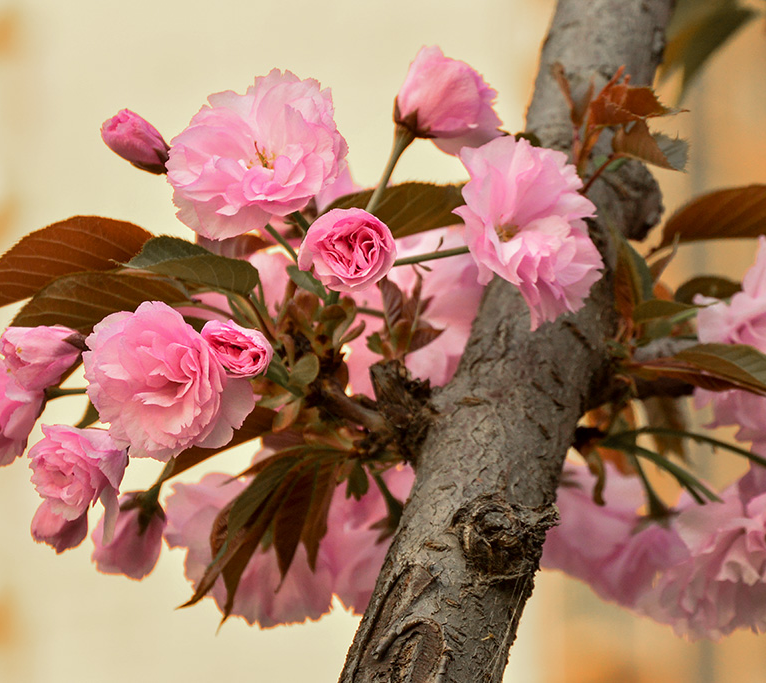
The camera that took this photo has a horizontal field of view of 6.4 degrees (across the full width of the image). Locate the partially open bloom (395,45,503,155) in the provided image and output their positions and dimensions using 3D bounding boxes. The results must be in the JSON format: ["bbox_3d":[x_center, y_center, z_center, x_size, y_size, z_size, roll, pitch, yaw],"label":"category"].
[{"bbox_3d":[0.019,-0.071,2.010,0.032,0.031,0.031,-25,3,-18],"label":"partially open bloom"}]

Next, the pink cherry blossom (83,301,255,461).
[{"bbox_3d":[-0.060,0.011,1.920,0.048,0.045,0.034,-2,2,18],"label":"pink cherry blossom"}]

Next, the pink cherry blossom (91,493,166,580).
[{"bbox_3d":[-0.072,0.056,1.960,0.019,0.025,0.020,18,6,4],"label":"pink cherry blossom"}]

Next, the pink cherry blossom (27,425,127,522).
[{"bbox_3d":[-0.086,0.037,1.940,0.028,0.027,0.025,-6,11,40],"label":"pink cherry blossom"}]

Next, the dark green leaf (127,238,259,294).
[{"bbox_3d":[-0.055,-0.022,1.950,0.039,0.010,0.022,9,23,-15],"label":"dark green leaf"}]

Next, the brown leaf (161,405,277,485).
[{"bbox_3d":[-0.047,0.030,2.010,0.041,0.015,0.018,-31,-2,-6],"label":"brown leaf"}]

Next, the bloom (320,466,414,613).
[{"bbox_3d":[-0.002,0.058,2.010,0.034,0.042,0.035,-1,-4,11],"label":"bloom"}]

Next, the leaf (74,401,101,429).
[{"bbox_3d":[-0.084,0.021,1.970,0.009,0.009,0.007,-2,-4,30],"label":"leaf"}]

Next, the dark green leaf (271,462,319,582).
[{"bbox_3d":[-0.025,0.052,1.970,0.009,0.034,0.011,18,0,16],"label":"dark green leaf"}]

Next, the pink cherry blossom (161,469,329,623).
[{"bbox_3d":[-0.040,0.062,2.070,0.051,0.047,0.043,-2,33,23],"label":"pink cherry blossom"}]

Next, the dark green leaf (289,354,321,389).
[{"bbox_3d":[-0.022,0.009,1.970,0.008,0.011,0.003,29,-13,7],"label":"dark green leaf"}]

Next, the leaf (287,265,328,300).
[{"bbox_3d":[-0.021,-0.017,1.940,0.014,0.007,0.004,37,-20,8],"label":"leaf"}]

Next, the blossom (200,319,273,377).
[{"bbox_3d":[-0.042,0.002,1.960,0.021,0.018,0.021,0,15,3],"label":"blossom"}]

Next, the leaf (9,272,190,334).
[{"bbox_3d":[-0.082,-0.011,1.980,0.054,0.019,0.026,-9,-3,-12],"label":"leaf"}]

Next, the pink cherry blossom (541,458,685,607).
[{"bbox_3d":[0.071,0.059,2.090,0.047,0.044,0.042,-4,38,36],"label":"pink cherry blossom"}]

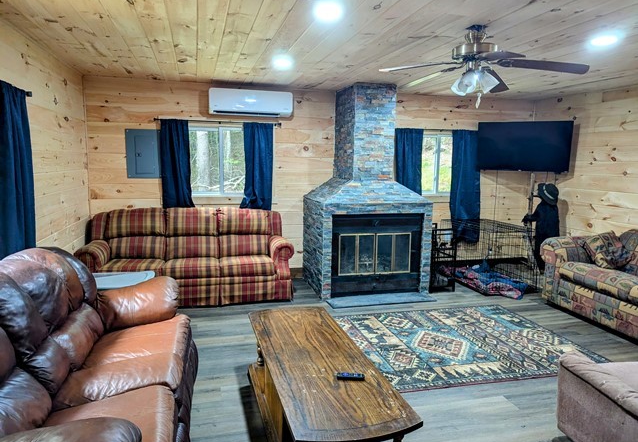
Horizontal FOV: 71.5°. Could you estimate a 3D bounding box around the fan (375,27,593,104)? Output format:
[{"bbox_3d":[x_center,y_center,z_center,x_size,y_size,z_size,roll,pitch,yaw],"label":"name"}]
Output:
[{"bbox_3d":[1.012,-1.019,2.877,1.310,0.476,1.310,-1,8,-15],"label":"fan"}]

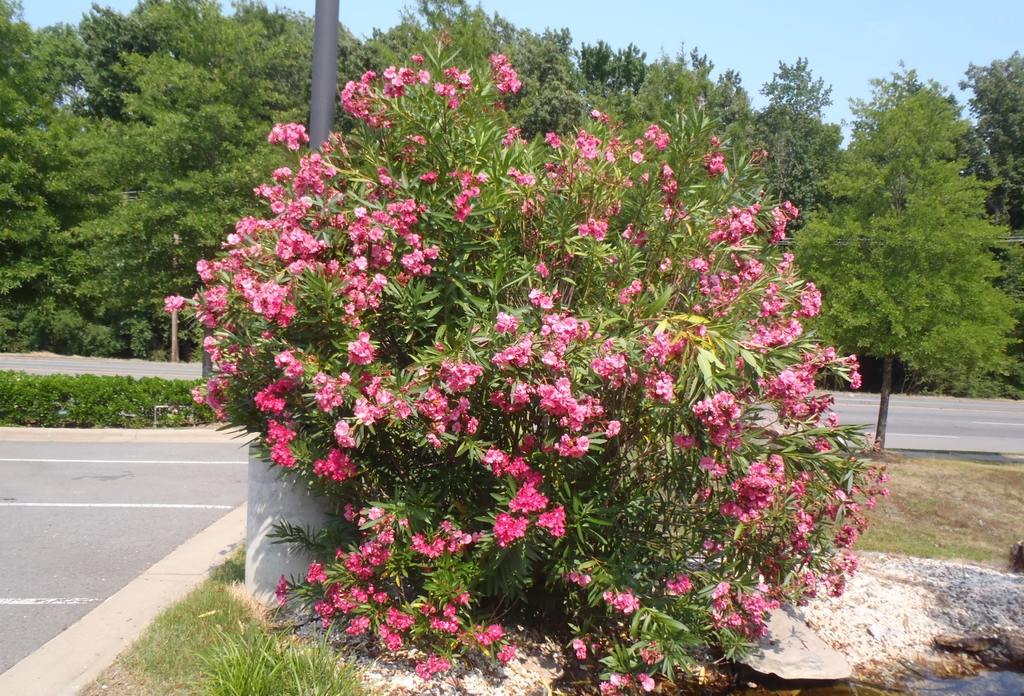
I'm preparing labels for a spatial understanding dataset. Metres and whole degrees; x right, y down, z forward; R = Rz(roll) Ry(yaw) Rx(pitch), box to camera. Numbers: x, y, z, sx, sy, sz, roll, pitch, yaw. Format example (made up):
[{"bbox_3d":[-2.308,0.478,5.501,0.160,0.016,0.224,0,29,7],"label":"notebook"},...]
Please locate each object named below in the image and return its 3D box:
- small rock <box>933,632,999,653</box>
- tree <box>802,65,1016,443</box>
[{"bbox_3d":[2.409,1.564,4.400,0.350,0.085,0.190,2,3,0],"label":"small rock"},{"bbox_3d":[7.326,-1.712,15.500,4.000,7.150,3.900,2,3,0],"label":"tree"}]

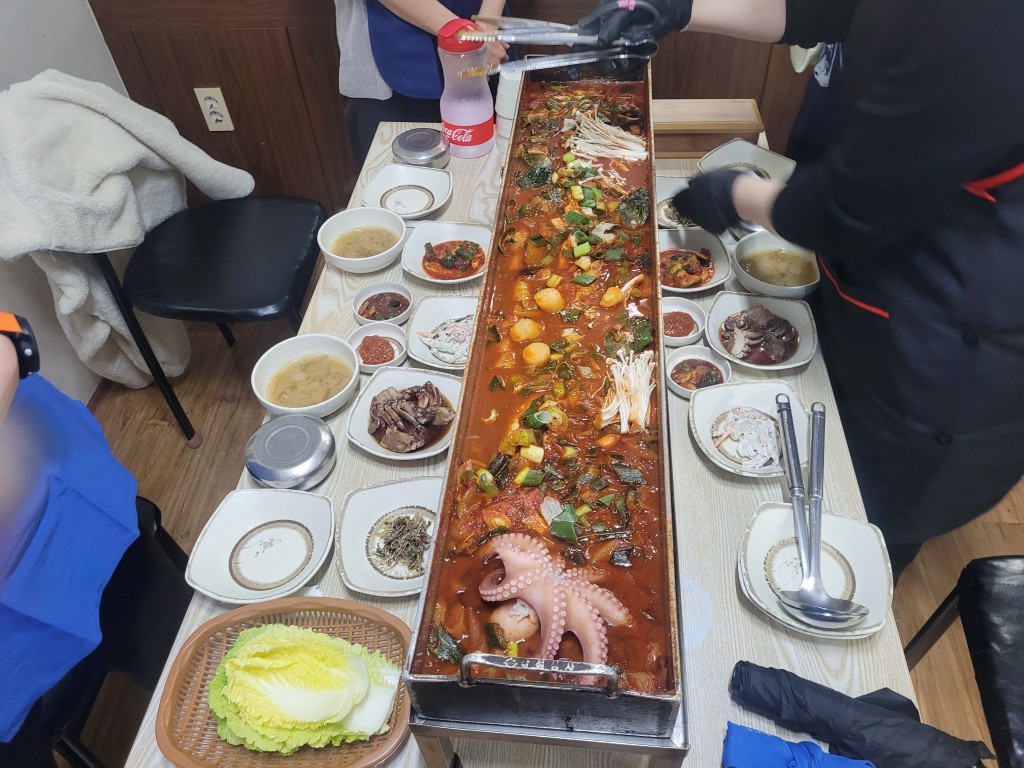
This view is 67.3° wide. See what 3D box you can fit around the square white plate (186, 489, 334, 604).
[{"bbox_3d":[-0.271,0.180,0.846,0.142,0.027,0.142,5,47,8],"label":"square white plate"}]

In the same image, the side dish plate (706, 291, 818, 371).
[{"bbox_3d":[0.341,-0.069,1.059,0.144,0.028,0.144,9,49,11],"label":"side dish plate"}]

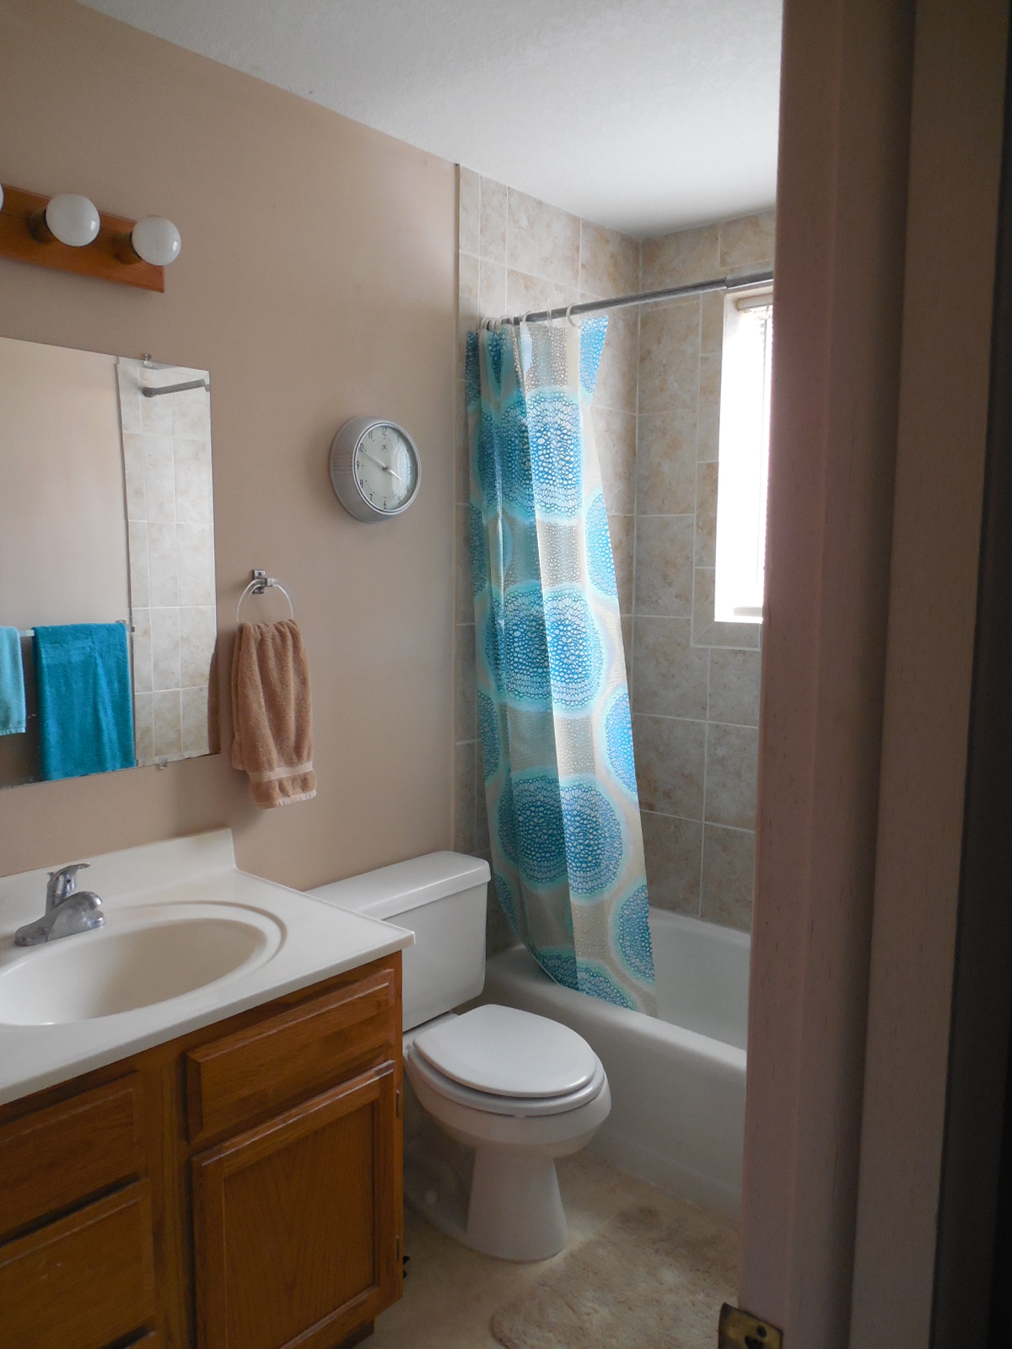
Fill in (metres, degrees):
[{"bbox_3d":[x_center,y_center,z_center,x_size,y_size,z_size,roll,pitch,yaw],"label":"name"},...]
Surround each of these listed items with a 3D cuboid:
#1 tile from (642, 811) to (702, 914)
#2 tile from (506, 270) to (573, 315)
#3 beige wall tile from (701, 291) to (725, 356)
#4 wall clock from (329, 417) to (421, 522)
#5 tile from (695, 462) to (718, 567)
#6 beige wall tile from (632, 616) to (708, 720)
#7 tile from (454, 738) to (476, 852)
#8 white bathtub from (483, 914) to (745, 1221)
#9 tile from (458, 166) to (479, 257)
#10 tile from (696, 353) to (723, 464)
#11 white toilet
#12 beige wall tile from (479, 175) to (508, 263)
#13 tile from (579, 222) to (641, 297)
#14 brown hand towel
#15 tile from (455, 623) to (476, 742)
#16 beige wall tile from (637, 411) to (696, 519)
[{"bbox_3d":[0.500,0.588,3.068,0.276,0.304,0.010,7,9,42],"label":"tile"},{"bbox_3d":[0.104,-0.925,2.692,0.010,0.308,0.307,6,9,42],"label":"tile"},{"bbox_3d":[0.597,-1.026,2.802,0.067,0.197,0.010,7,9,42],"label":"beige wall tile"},{"bbox_3d":[-0.285,-0.468,2.221,0.070,0.242,0.242,7,9,42],"label":"wall clock"},{"bbox_3d":[0.592,-0.470,2.868,0.067,0.304,0.010,7,9,42],"label":"tile"},{"bbox_3d":[0.510,-0.021,3.028,0.278,0.308,0.010,6,9,42],"label":"beige wall tile"},{"bbox_3d":[-0.107,0.333,2.617,0.010,0.308,0.071,6,9,42],"label":"tile"},{"bbox_3d":[0.705,0.993,2.416,1.524,0.353,0.755,7,9,42],"label":"white bathtub"},{"bbox_3d":[-0.095,-1.158,2.448,0.010,0.201,0.071,6,9,42],"label":"tile"},{"bbox_3d":[0.595,-0.774,2.832,0.067,0.304,0.010,7,9,42],"label":"tile"},{"bbox_3d":[-0.066,0.866,2.179,0.695,0.725,0.470,6,9,42],"label":"white toilet"},{"bbox_3d":[-0.035,-1.148,2.471,0.010,0.198,0.098,7,9,42],"label":"beige wall tile"},{"bbox_3d":[0.310,-1.204,2.882,0.010,0.201,0.289,6,9,42],"label":"tile"},{"bbox_3d":[-0.496,0.078,2.086,0.080,0.400,0.182,6,9,42],"label":"brown hand towel"},{"bbox_3d":[-0.104,0.024,2.582,0.010,0.308,0.071,6,9,42],"label":"tile"},{"bbox_3d":[0.490,-0.642,2.980,0.212,0.308,0.010,6,9,42],"label":"beige wall tile"}]

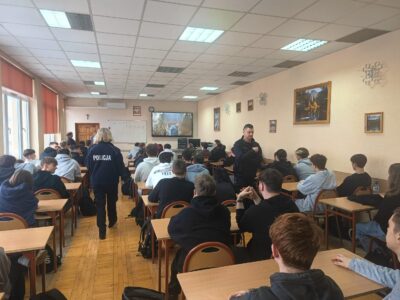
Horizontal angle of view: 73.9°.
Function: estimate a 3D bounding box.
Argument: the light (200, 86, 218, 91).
[{"bbox_3d":[0.299,-2.135,9.177,0.600,0.070,0.600,-2,5,-17],"label":"light"}]

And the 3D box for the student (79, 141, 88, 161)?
[{"bbox_3d":[-3.297,0.467,7.505,0.500,1.330,0.780,-1,4,-17],"label":"student"}]

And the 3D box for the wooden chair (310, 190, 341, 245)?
[{"bbox_3d":[1.716,0.948,3.897,0.410,0.850,0.480,-1,4,-17],"label":"wooden chair"}]

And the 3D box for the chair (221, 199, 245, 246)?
[{"bbox_3d":[0.308,0.997,3.340,0.410,0.840,0.480,-1,4,-17],"label":"chair"}]

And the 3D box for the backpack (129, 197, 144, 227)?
[{"bbox_3d":[-0.977,1.040,4.441,0.250,0.480,0.320,-2,4,-17],"label":"backpack"}]

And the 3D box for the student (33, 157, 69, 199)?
[{"bbox_3d":[-2.182,0.746,3.954,0.540,1.280,0.750,-1,5,-14],"label":"student"}]

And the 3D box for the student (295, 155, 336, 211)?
[{"bbox_3d":[1.692,0.714,4.020,0.520,1.300,0.780,-2,4,-25],"label":"student"}]

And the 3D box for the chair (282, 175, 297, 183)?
[{"bbox_3d":[1.552,0.873,5.048,0.410,0.840,0.480,-1,4,-17],"label":"chair"}]

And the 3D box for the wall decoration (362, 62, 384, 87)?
[{"bbox_3d":[2.616,-1.149,4.034,0.050,0.350,0.340,-1,4,-17],"label":"wall decoration"}]

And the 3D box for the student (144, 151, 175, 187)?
[{"bbox_3d":[-0.575,0.677,4.226,0.540,1.290,0.750,-2,4,-17],"label":"student"}]

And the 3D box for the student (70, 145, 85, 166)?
[{"bbox_3d":[-2.692,0.563,5.865,0.500,1.310,0.750,-1,4,-2],"label":"student"}]

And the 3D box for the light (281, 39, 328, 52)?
[{"bbox_3d":[1.748,-1.784,4.494,0.600,0.080,0.600,-2,4,-17],"label":"light"}]

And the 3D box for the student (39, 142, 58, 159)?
[{"bbox_3d":[-3.434,0.555,6.111,0.520,1.340,0.720,-1,4,-5],"label":"student"}]

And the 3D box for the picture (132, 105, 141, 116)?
[{"bbox_3d":[-2.858,-1.766,12.110,0.340,0.440,0.030,-2,4,-17],"label":"picture"}]

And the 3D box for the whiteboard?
[{"bbox_3d":[-3.349,-0.818,12.306,1.720,1.060,0.040,-2,5,-17],"label":"whiteboard"}]

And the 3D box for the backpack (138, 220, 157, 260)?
[{"bbox_3d":[-0.691,1.144,3.498,0.240,0.490,0.300,-1,4,-17],"label":"backpack"}]

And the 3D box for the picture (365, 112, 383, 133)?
[{"bbox_3d":[2.715,-0.421,4.165,0.030,0.320,0.310,-2,5,-17],"label":"picture"}]

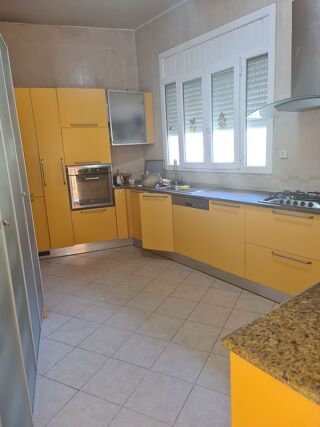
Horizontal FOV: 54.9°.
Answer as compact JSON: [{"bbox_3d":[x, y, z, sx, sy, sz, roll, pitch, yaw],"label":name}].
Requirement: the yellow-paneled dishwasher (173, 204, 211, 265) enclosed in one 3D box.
[{"bbox_3d":[0.562,0.155,3.595,0.570,0.624,0.583,-13,15,-36],"label":"yellow-paneled dishwasher"}]

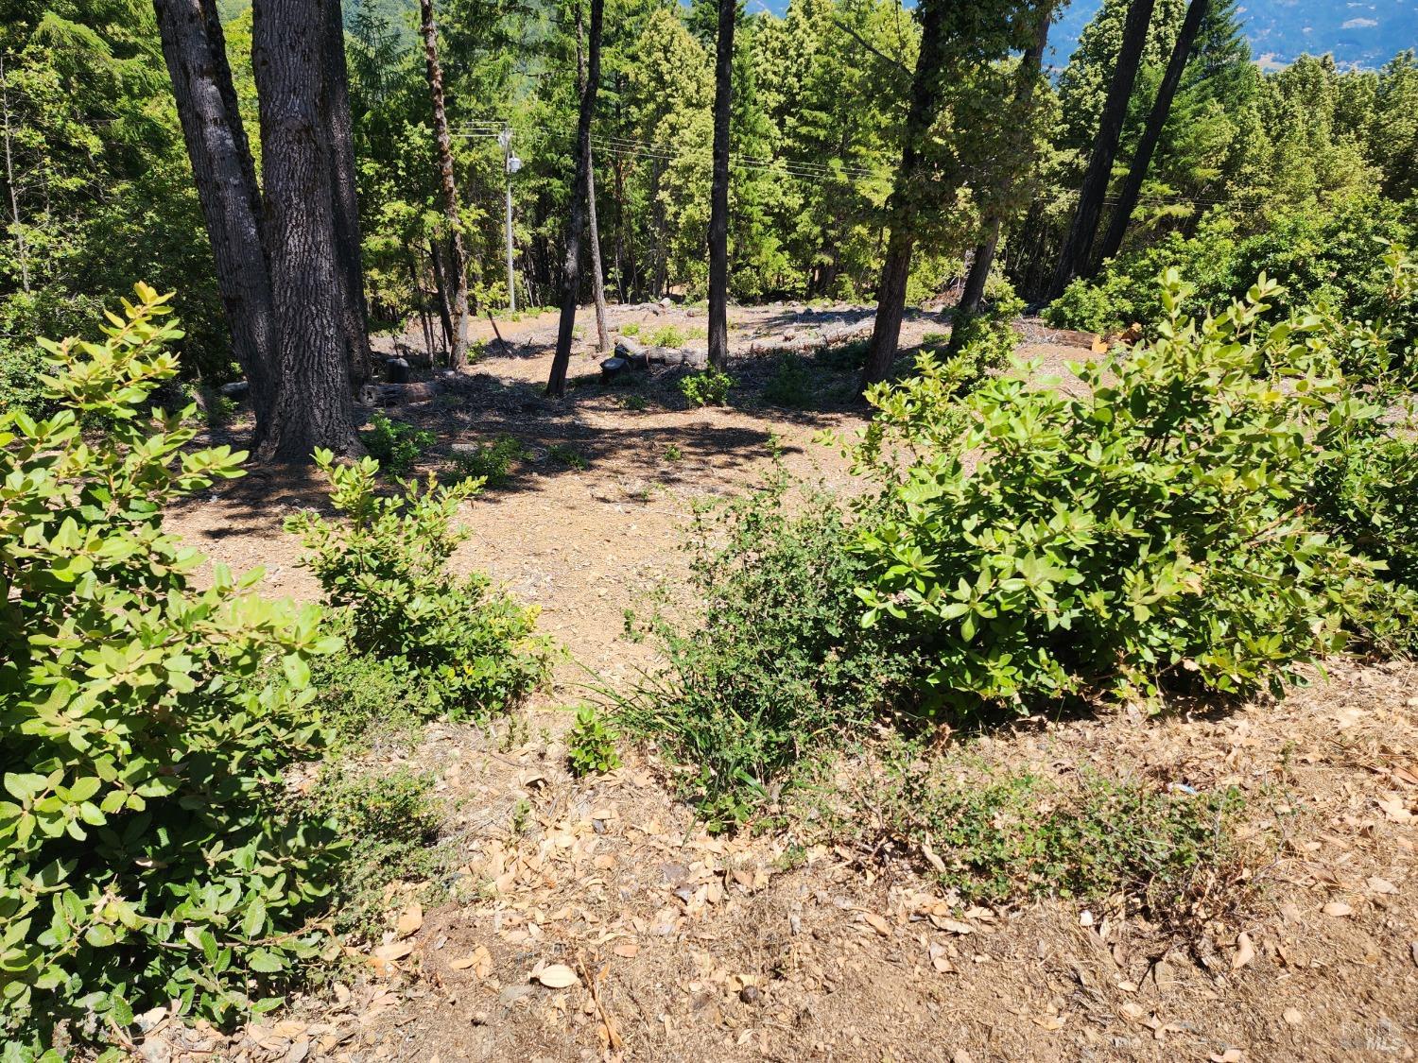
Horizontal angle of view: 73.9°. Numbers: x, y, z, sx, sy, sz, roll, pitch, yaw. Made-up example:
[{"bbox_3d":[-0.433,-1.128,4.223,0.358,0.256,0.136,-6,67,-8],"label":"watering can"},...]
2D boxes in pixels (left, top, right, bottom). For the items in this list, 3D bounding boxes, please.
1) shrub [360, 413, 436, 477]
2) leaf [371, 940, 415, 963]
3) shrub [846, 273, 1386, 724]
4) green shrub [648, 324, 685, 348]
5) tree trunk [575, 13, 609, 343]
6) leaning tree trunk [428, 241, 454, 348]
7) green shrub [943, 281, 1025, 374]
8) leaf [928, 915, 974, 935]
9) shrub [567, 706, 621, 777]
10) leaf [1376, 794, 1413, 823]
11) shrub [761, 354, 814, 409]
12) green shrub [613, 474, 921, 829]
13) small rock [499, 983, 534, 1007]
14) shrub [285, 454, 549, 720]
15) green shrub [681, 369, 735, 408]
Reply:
[{"bbox_3d":[-2.610,-0.738,7.900,0.580,0.420,0.500,-6,22,-18],"label":"shrub"},{"bbox_3d":[-0.698,0.926,2.080,0.088,0.018,0.040,-10,24,-28],"label":"leaf"},{"bbox_3d":[1.226,-0.151,3.050,1.437,1.284,1.221,9,26,14],"label":"shrub"},{"bbox_3d":[-1.022,-4.777,23.000,0.880,0.500,0.750,1,21,0],"label":"green shrub"},{"bbox_3d":[-2.042,-6.086,16.234,0.240,6.005,0.240,-1,25,2],"label":"tree trunk"},{"bbox_3d":[-4.705,-4.138,16.582,0.220,1.931,0.220,-8,27,-14],"label":"leaning tree trunk"},{"bbox_3d":[3.931,-2.924,13.500,1.043,1.272,0.939,3,25,0],"label":"green shrub"},{"bbox_3d":[0.520,0.843,2.020,0.095,0.018,0.035,12,26,18],"label":"leaf"},{"bbox_3d":[-0.295,0.541,2.430,0.133,0.179,0.127,3,25,0],"label":"shrub"},{"bbox_3d":[1.905,0.769,2.620,0.070,0.020,0.085,19,27,38],"label":"leaf"},{"bbox_3d":[1.001,-1.941,12.200,0.660,0.550,0.550,1,21,0],"label":"shrub"},{"bbox_3d":[0.138,0.311,2.450,0.765,0.891,0.650,3,25,0],"label":"green shrub"},{"bbox_3d":[-0.381,0.920,1.870,0.068,0.022,0.048,3,25,0],"label":"small rock"},{"bbox_3d":[-1.040,0.152,3.450,0.850,0.830,0.700,-6,22,-17],"label":"shrub"},{"bbox_3d":[-0.024,-1.576,10.300,0.590,0.367,0.531,3,25,0],"label":"green shrub"}]

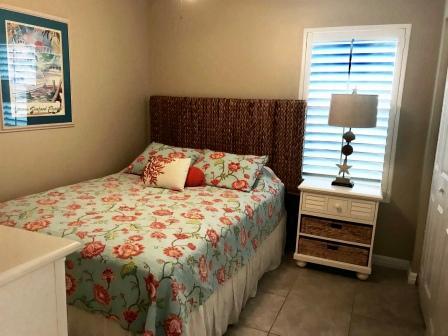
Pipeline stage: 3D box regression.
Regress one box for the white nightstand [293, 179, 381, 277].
[{"bbox_3d":[0.975,0.511,3.122,0.644,0.716,0.377,6,12,22],"label":"white nightstand"}]

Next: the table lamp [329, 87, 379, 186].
[{"bbox_3d":[1.038,-0.239,2.985,0.376,0.809,0.376,6,12,22],"label":"table lamp"}]

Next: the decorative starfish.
[{"bbox_3d":[1.004,0.005,3.022,0.126,0.131,0.026,6,12,22],"label":"decorative starfish"}]

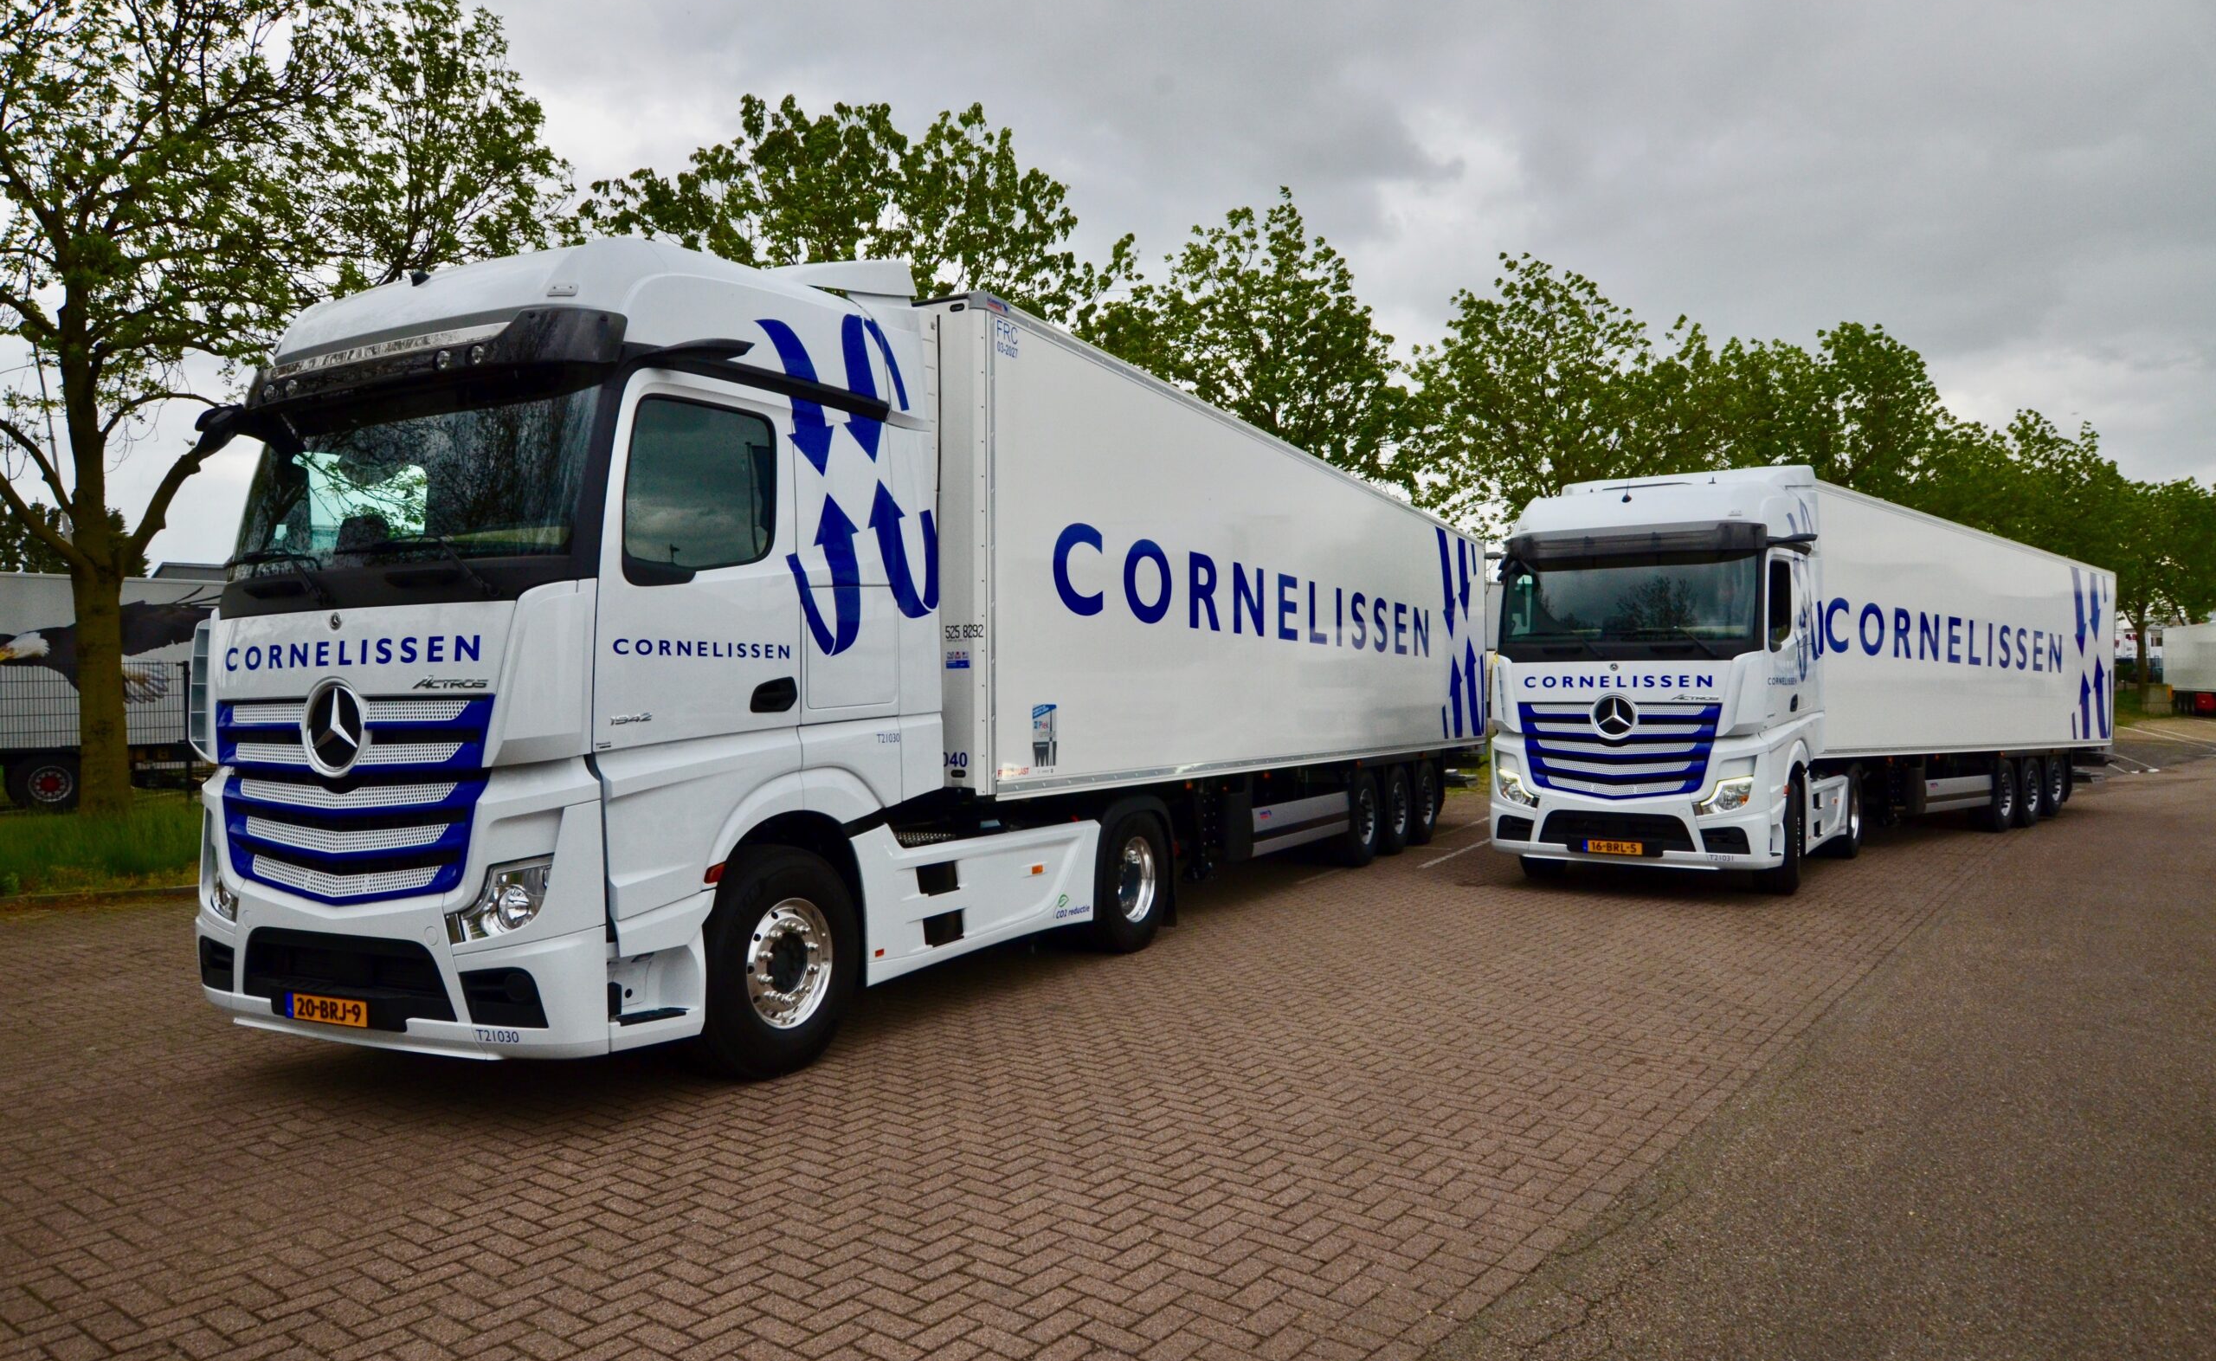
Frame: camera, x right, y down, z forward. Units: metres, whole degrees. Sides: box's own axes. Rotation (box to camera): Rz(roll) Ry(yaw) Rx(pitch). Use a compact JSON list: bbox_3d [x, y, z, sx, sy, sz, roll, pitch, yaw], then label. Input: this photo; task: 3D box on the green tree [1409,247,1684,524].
[{"bbox_3d":[9.400,-3.500,28.000,6.000,11.200,6.000,1,-2,-36],"label":"green tree"}]

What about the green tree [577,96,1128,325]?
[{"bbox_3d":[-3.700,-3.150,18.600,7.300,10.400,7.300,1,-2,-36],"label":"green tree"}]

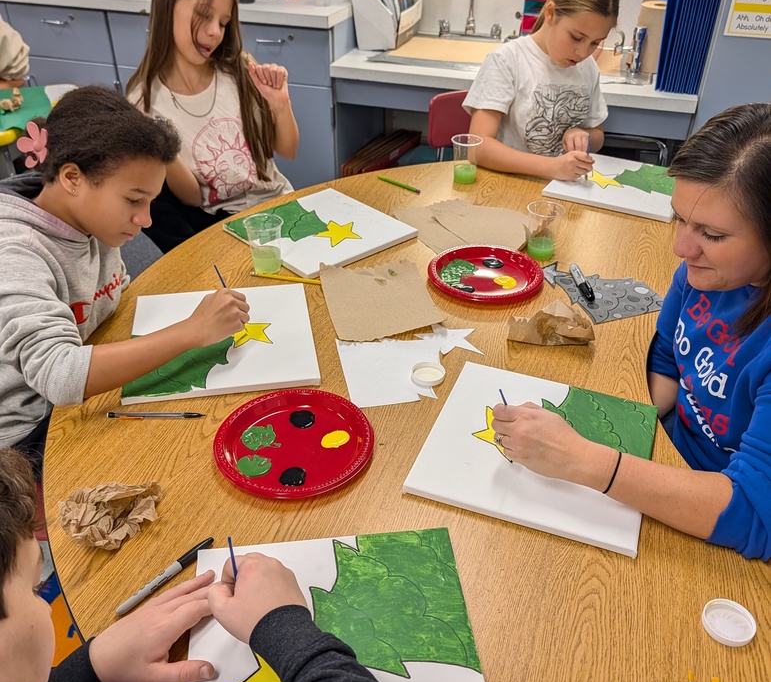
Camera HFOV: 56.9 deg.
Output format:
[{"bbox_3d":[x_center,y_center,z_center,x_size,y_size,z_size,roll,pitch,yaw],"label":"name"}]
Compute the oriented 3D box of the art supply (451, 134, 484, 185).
[{"bbox_3d":[0.208,-0.464,1.829,0.080,0.104,0.080,0,35,0],"label":"art supply"}]

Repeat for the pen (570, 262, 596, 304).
[{"bbox_3d":[0.393,-0.117,1.416,0.019,0.019,0.138,-2,35,-3],"label":"pen"}]

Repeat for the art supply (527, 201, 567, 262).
[{"bbox_3d":[0.335,-0.232,1.505,0.079,0.103,0.079,0,35,0],"label":"art supply"}]

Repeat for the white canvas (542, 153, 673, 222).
[{"bbox_3d":[0.602,-0.403,1.825,0.305,0.016,0.305,18,39,23],"label":"white canvas"}]

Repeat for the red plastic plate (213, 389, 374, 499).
[{"bbox_3d":[-0.130,0.150,1.028,0.228,0.021,0.228,0,35,0],"label":"red plastic plate"}]

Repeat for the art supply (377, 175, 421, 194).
[{"bbox_3d":[0.033,-0.402,1.820,0.143,0.010,0.010,27,43,32],"label":"art supply"}]

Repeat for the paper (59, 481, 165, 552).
[{"bbox_3d":[-0.348,0.221,0.901,0.130,0.045,0.090,-5,36,-8],"label":"paper"}]

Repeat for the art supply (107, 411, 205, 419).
[{"bbox_3d":[-0.350,0.114,1.089,0.151,0.009,0.012,0,35,0],"label":"art supply"}]

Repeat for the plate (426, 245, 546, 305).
[{"bbox_3d":[0.200,-0.131,1.432,0.230,0.021,0.230,0,35,0],"label":"plate"}]

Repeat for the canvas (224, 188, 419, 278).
[{"bbox_3d":[-0.145,-0.249,1.594,0.305,0.016,0.305,-28,44,-34],"label":"canvas"}]

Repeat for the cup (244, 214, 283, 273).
[{"bbox_3d":[-0.243,-0.194,1.447,0.079,0.103,0.079,0,35,0],"label":"cup"}]

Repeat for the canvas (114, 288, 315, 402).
[{"bbox_3d":[-0.285,-0.007,1.250,0.305,0.016,0.305,-6,36,-9],"label":"canvas"}]

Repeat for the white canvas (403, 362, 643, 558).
[{"bbox_3d":[0.224,0.152,1.035,0.305,0.016,0.305,13,37,17],"label":"white canvas"}]

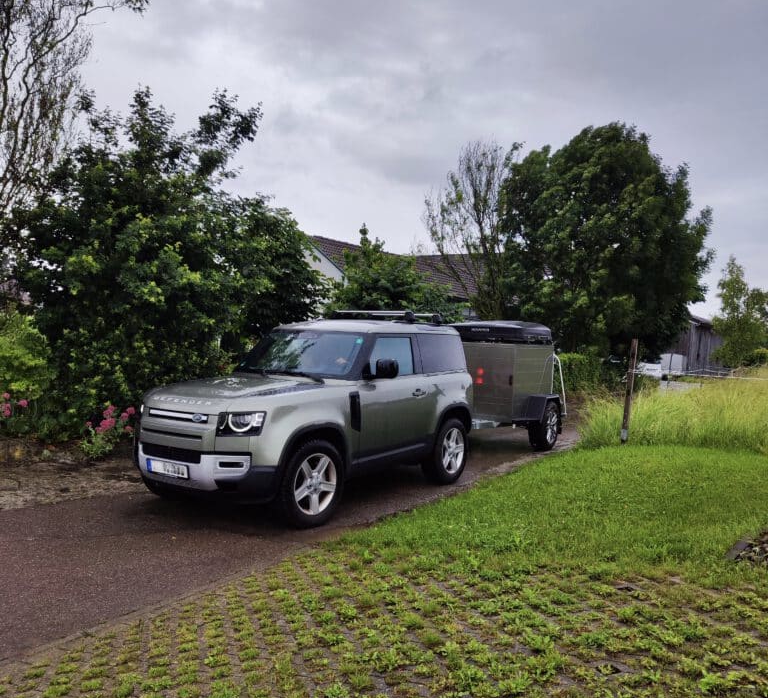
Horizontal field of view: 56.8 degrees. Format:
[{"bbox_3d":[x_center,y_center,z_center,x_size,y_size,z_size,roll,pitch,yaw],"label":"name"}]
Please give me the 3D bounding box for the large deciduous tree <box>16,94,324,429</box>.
[{"bbox_3d":[-3.596,-1.453,11.847,5.190,5.590,4.670,2,1,-17],"label":"large deciduous tree"}]

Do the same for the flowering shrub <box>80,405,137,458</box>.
[{"bbox_3d":[-3.415,1.023,8.800,0.700,0.720,0.650,2,1,-21],"label":"flowering shrub"}]

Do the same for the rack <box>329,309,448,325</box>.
[{"bbox_3d":[0.013,-0.386,8.731,1.240,0.150,0.800,3,1,33],"label":"rack"}]

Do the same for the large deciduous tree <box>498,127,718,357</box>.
[{"bbox_3d":[8.247,-3.297,26.082,7.620,9.860,7.240,3,1,17],"label":"large deciduous tree"}]

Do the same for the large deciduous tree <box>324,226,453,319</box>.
[{"bbox_3d":[0.136,-0.814,17.537,3.200,4.470,3.040,3,1,0],"label":"large deciduous tree"}]

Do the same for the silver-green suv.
[{"bbox_3d":[-0.605,0.582,7.868,2.030,1.950,4.450,3,1,33],"label":"silver-green suv"}]

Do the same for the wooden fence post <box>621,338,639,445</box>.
[{"bbox_3d":[4.237,0.732,12.229,0.110,1.830,0.110,5,0,19],"label":"wooden fence post"}]

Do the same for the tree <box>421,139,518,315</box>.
[{"bbox_3d":[2.750,-2.490,22.066,3.100,7.890,2.940,3,1,7],"label":"tree"}]

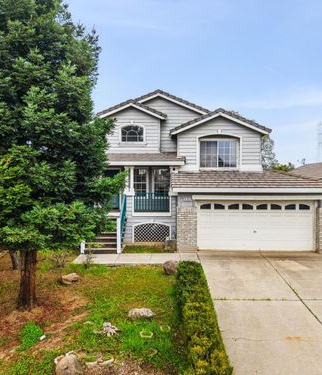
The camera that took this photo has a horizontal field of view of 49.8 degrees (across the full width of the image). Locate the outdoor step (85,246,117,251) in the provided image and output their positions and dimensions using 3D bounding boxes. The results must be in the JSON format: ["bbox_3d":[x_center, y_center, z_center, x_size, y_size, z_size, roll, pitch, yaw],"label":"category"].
[{"bbox_3d":[-2.580,2.580,14.800,1.450,0.180,0.320,0,1,2],"label":"outdoor step"}]

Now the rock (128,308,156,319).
[{"bbox_3d":[-0.500,3.200,8.800,0.680,0.180,0.360,0,1,2],"label":"rock"}]

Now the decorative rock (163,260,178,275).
[{"bbox_3d":[0.330,2.810,12.200,0.490,0.460,0.450,0,1,2],"label":"decorative rock"}]

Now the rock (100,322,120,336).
[{"bbox_3d":[-1.170,3.260,7.950,0.450,0.220,0.360,0,1,2],"label":"rock"}]

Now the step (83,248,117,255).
[{"bbox_3d":[-2.570,2.730,14.620,1.500,0.190,0.330,0,1,2],"label":"step"}]

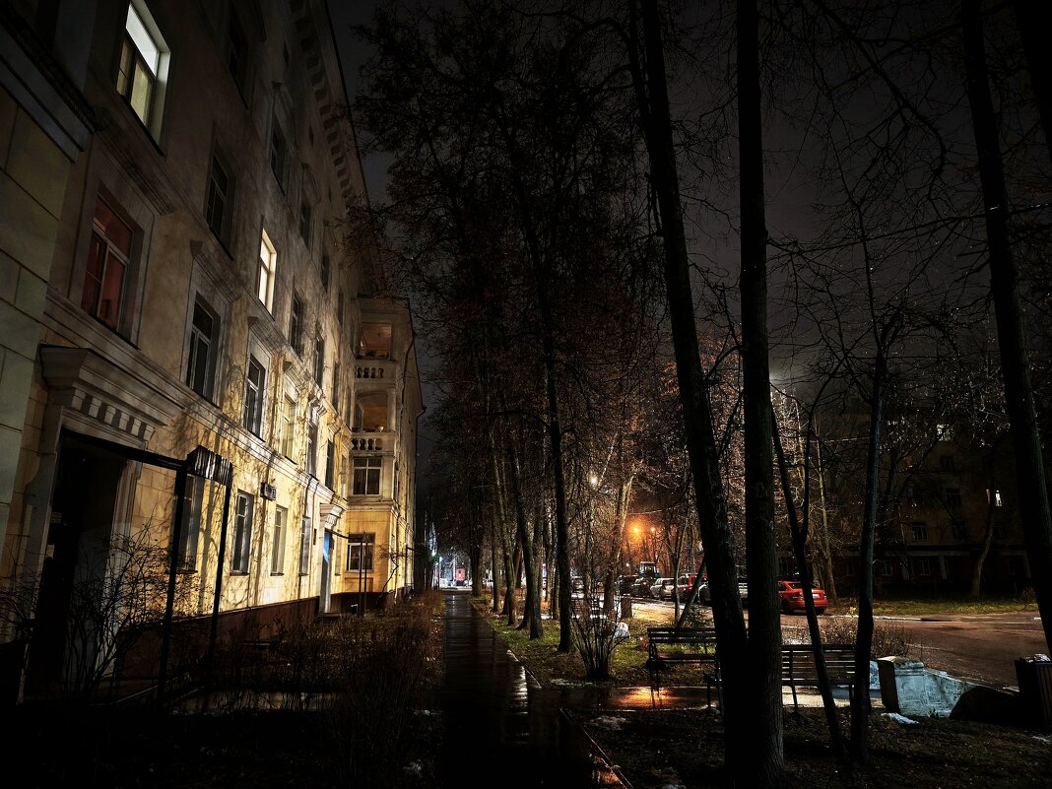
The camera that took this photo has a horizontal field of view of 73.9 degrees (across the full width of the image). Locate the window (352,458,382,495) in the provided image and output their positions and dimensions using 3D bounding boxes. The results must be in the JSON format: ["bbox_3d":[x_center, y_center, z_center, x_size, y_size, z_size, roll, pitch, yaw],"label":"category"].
[{"bbox_3d":[-7.562,3.927,33.308,1.392,1.848,0.200,1,-15,-6],"label":"window"}]

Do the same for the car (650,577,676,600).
[{"bbox_3d":[9.869,13.608,49.037,1.760,1.480,4.300,0,-14,-4],"label":"car"}]

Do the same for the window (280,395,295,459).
[{"bbox_3d":[-7.365,1.029,21.488,0.200,1.860,1.600,1,-14,-6],"label":"window"}]

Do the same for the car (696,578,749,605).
[{"bbox_3d":[11.270,11.574,40.841,1.780,1.500,4.400,1,-15,-6],"label":"car"}]

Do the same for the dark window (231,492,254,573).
[{"bbox_3d":[-6.911,3.359,16.903,0.200,1.890,1.520,1,-14,-6],"label":"dark window"}]

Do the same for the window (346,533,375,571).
[{"bbox_3d":[-8.000,7.682,33.971,1.331,1.825,0.200,1,-14,-6],"label":"window"}]

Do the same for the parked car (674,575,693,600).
[{"bbox_3d":[10.357,12.166,43.727,1.800,1.620,4.400,0,-14,-4],"label":"parked car"}]

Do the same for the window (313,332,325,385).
[{"bbox_3d":[-7.835,-1.308,26.224,0.200,1.880,1.470,1,-14,-6],"label":"window"}]

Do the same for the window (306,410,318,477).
[{"bbox_3d":[-7.592,1.901,24.552,0.200,1.934,1.536,1,-15,-6],"label":"window"}]

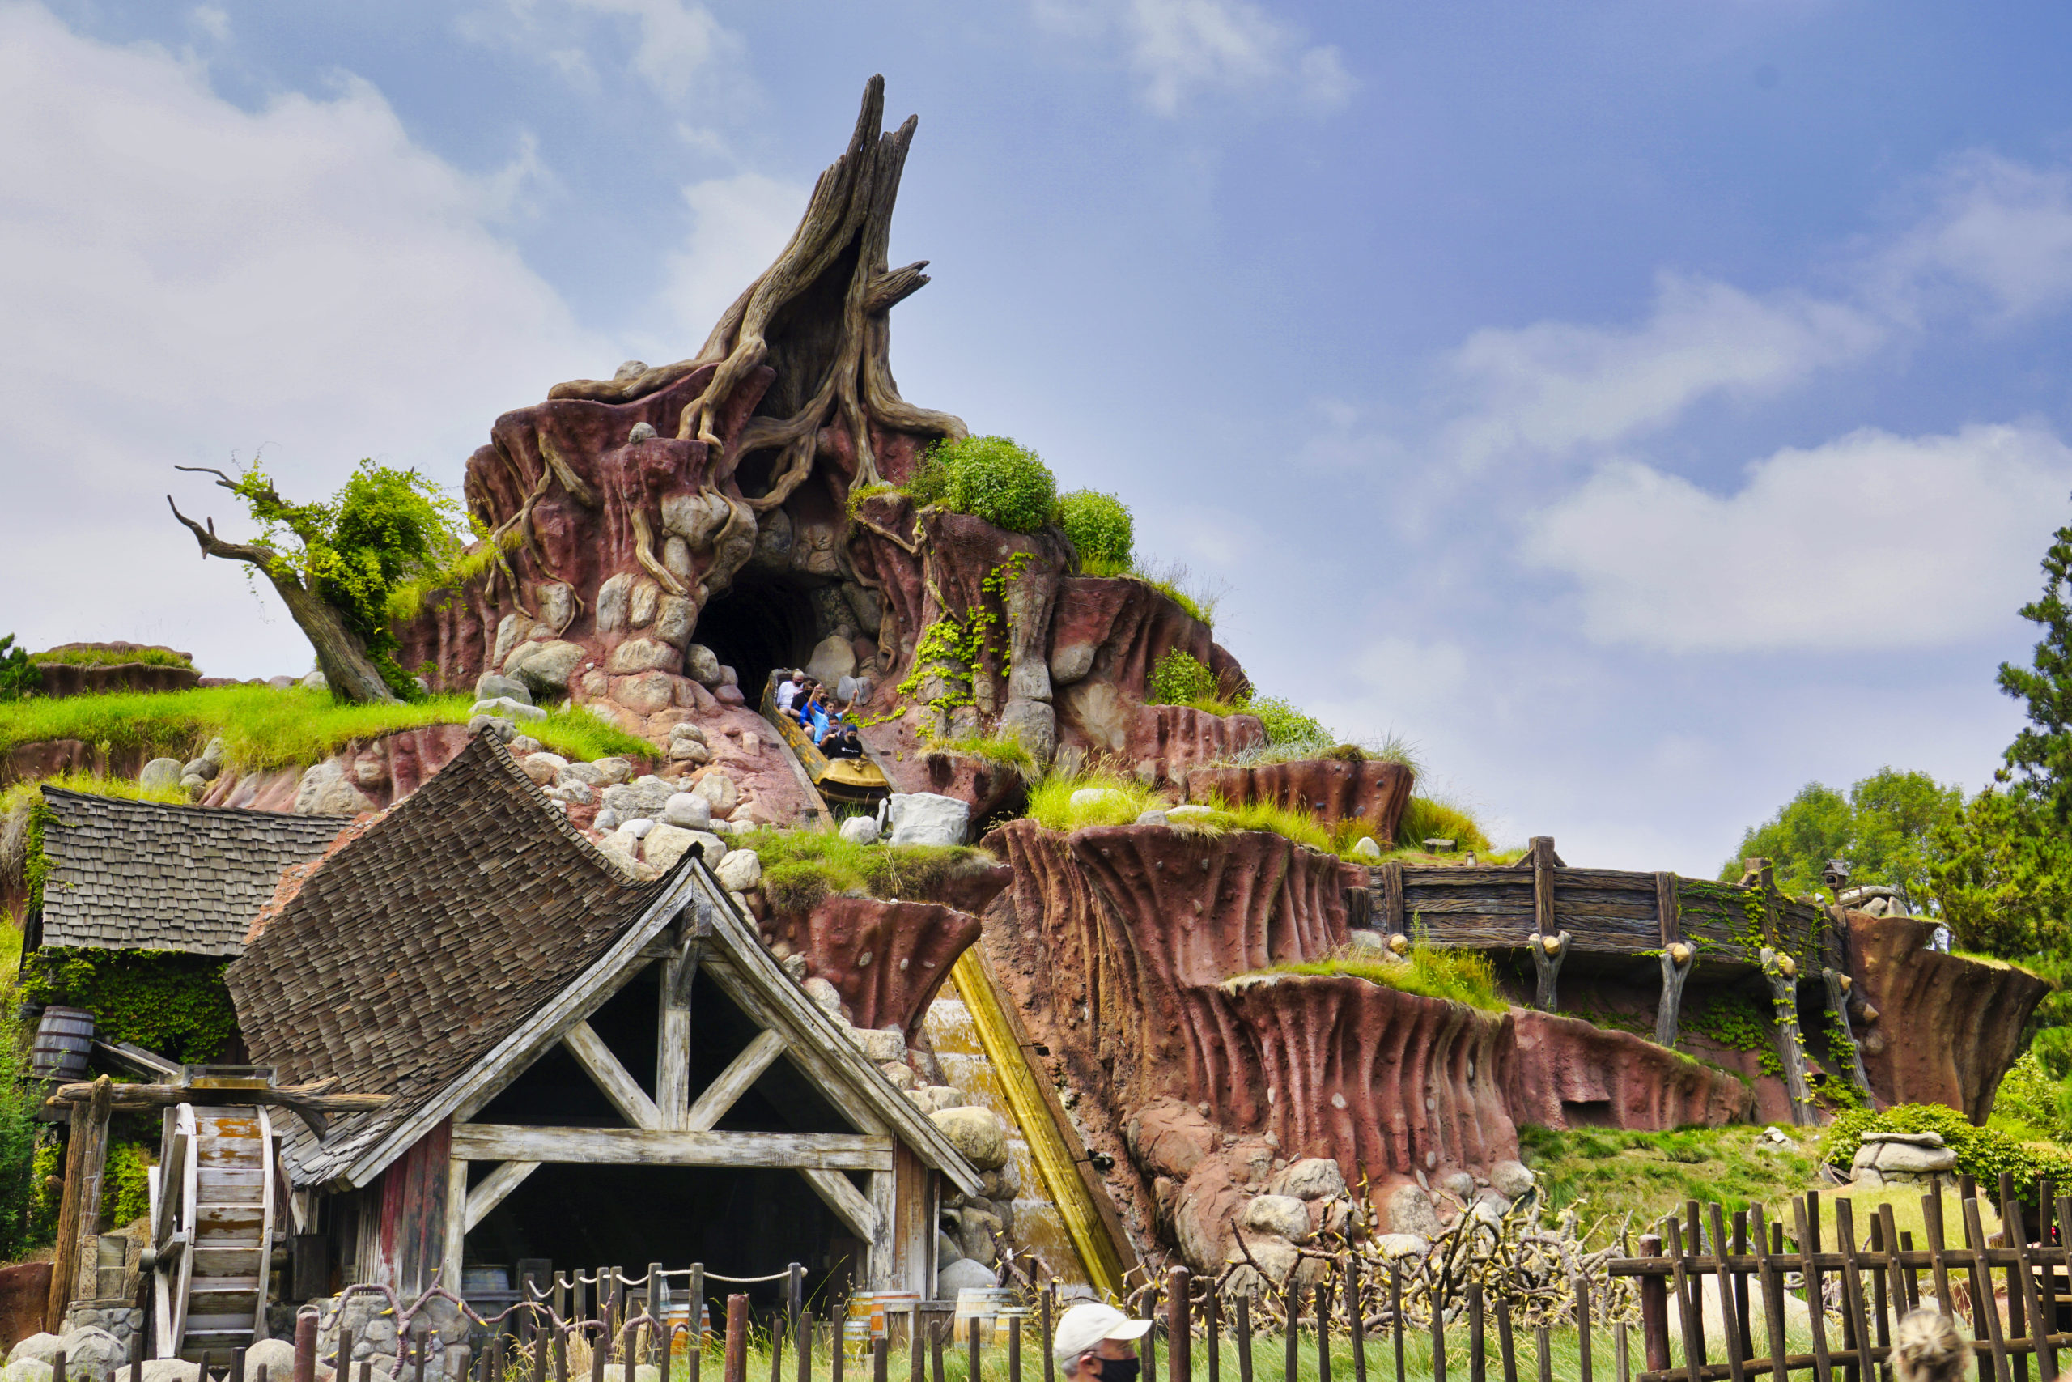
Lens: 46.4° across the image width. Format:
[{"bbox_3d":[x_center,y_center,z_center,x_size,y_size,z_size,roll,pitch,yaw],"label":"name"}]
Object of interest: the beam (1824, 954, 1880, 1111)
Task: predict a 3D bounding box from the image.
[{"bbox_3d":[11.138,4.670,33.000,0.360,2.080,0.360,-11,-14,-3],"label":"beam"}]

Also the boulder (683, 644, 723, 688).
[{"bbox_3d":[-5.615,-0.410,40.800,0.651,0.748,0.586,0,-15,0],"label":"boulder"}]

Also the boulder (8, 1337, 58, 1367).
[{"bbox_3d":[-10.147,6.713,24.500,0.528,0.380,0.449,0,-15,0],"label":"boulder"}]

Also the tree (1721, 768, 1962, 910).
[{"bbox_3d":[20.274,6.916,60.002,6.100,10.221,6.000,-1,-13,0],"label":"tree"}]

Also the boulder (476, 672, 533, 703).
[{"bbox_3d":[-8.925,-0.041,40.445,0.976,0.557,0.750,-1,-13,0],"label":"boulder"}]

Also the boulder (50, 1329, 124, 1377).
[{"bbox_3d":[-10.061,7.035,25.585,0.772,0.576,0.800,-1,-13,0],"label":"boulder"}]

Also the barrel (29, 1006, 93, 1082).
[{"bbox_3d":[-11.544,4.185,28.700,0.630,0.840,0.630,0,-15,0],"label":"barrel"}]

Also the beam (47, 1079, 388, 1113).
[{"bbox_3d":[-9.006,4.439,26.500,3.950,0.300,0.480,-5,-15,17],"label":"beam"}]

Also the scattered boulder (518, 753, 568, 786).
[{"bbox_3d":[-7.765,1.235,38.080,0.765,0.520,0.650,-1,-13,0],"label":"scattered boulder"}]

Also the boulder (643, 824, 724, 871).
[{"bbox_3d":[-4.885,2.222,33.700,1.211,0.710,0.969,0,-15,0],"label":"boulder"}]

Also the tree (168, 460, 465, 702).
[{"bbox_3d":[-12.544,-1.895,42.132,5.139,4.472,3.200,-1,-13,0],"label":"tree"}]

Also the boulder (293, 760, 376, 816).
[{"bbox_3d":[-11.095,1.606,38.203,1.332,1.062,1.000,-1,-13,0],"label":"boulder"}]

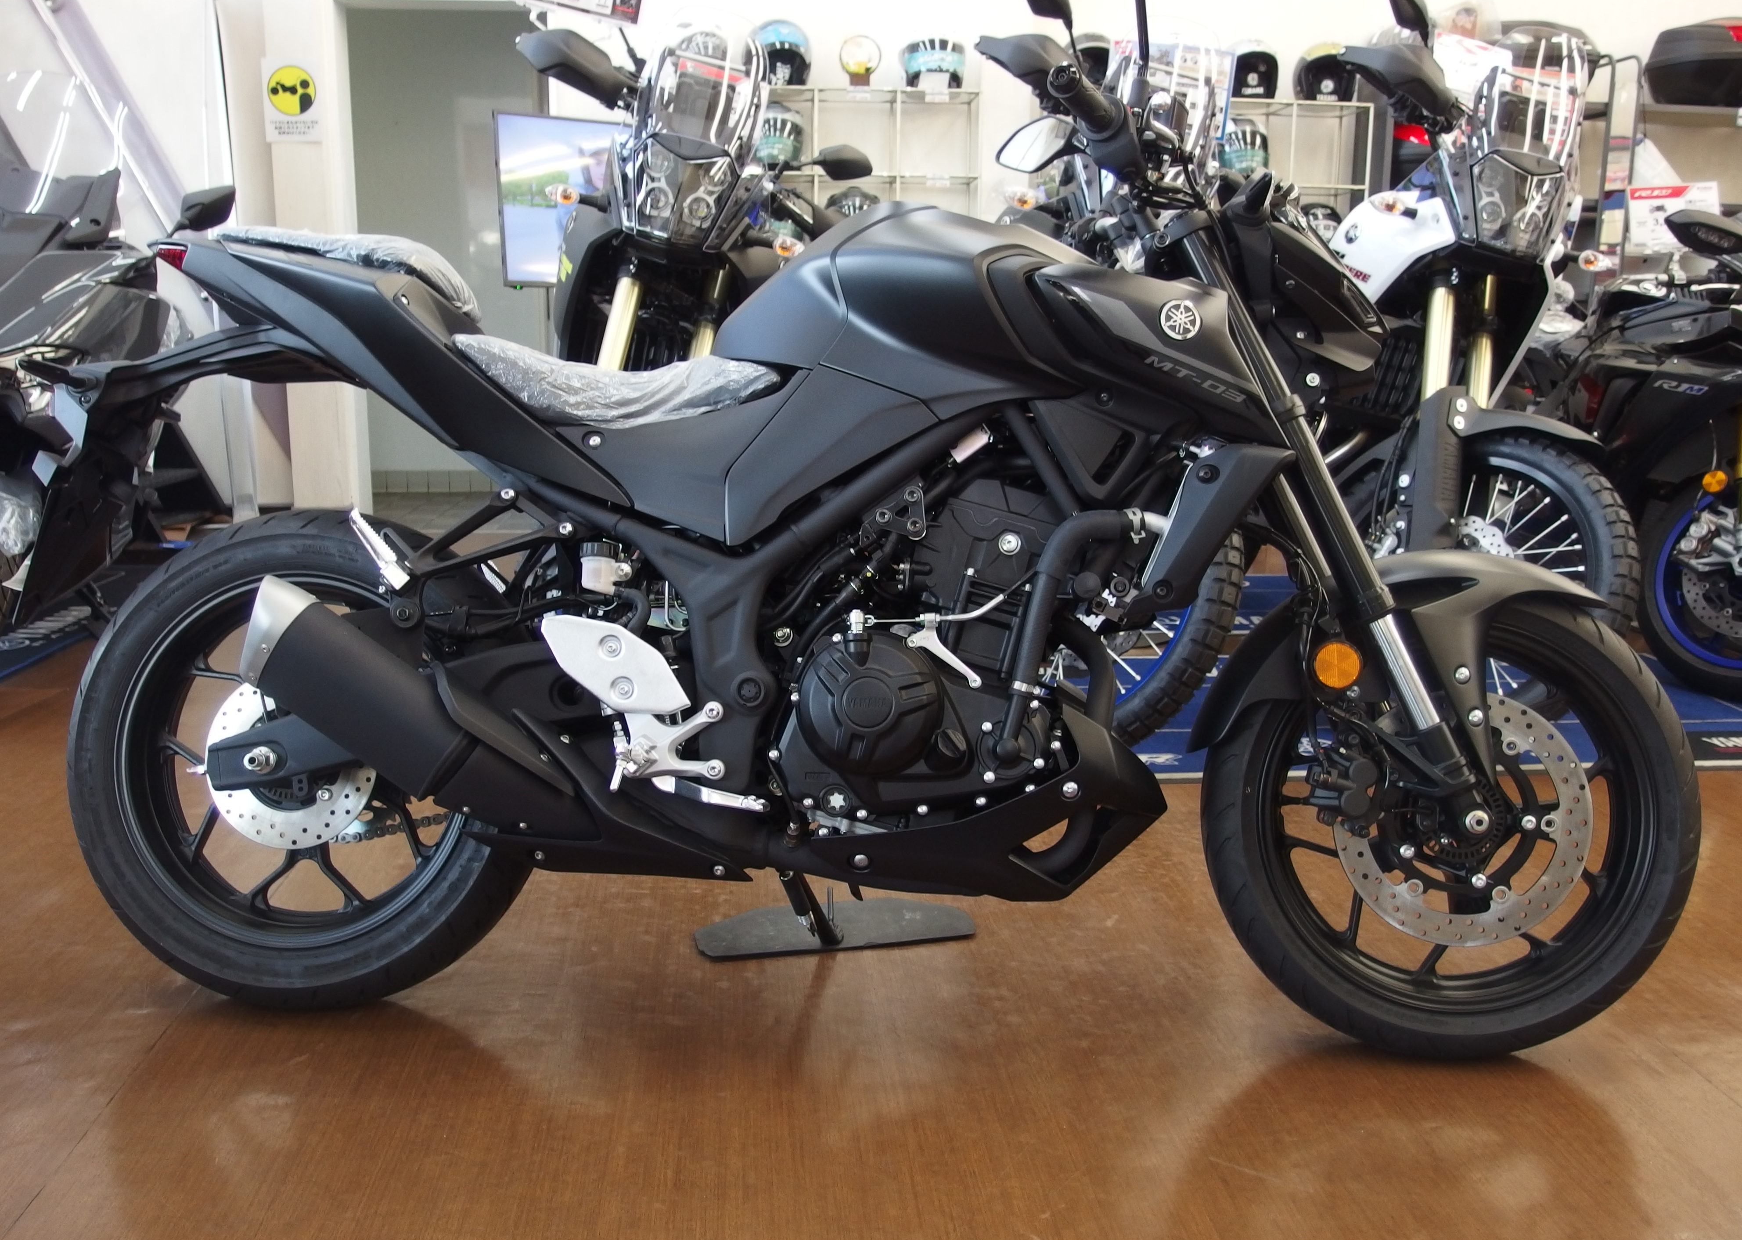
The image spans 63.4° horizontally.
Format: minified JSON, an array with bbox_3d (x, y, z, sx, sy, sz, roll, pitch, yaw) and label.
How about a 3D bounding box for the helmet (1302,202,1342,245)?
[{"bbox_3d":[1.836,-1.550,5.700,0.260,0.260,0.330,1,11,3],"label":"helmet"}]

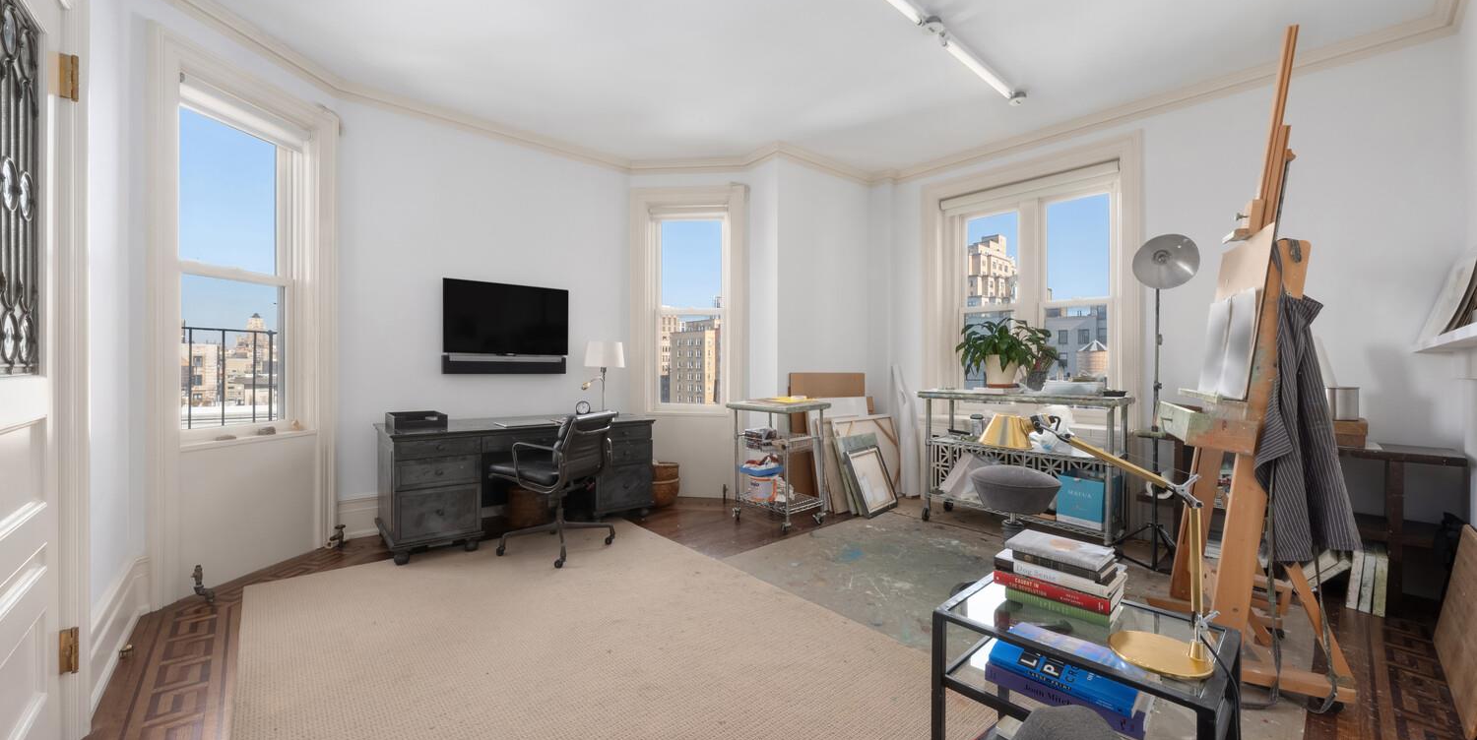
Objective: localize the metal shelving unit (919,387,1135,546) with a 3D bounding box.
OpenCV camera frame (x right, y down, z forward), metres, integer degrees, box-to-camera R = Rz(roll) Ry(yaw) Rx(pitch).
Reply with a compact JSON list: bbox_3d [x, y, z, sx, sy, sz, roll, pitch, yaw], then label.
[{"bbox_3d":[1.995,0.670,3.795,0.465,0.980,1.230,0,0,-43],"label":"metal shelving unit"}]

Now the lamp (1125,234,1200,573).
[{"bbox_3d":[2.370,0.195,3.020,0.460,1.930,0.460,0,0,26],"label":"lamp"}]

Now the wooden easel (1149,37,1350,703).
[{"bbox_3d":[1.990,-0.085,2.155,0.520,2.490,0.600,0,0,24],"label":"wooden easel"}]

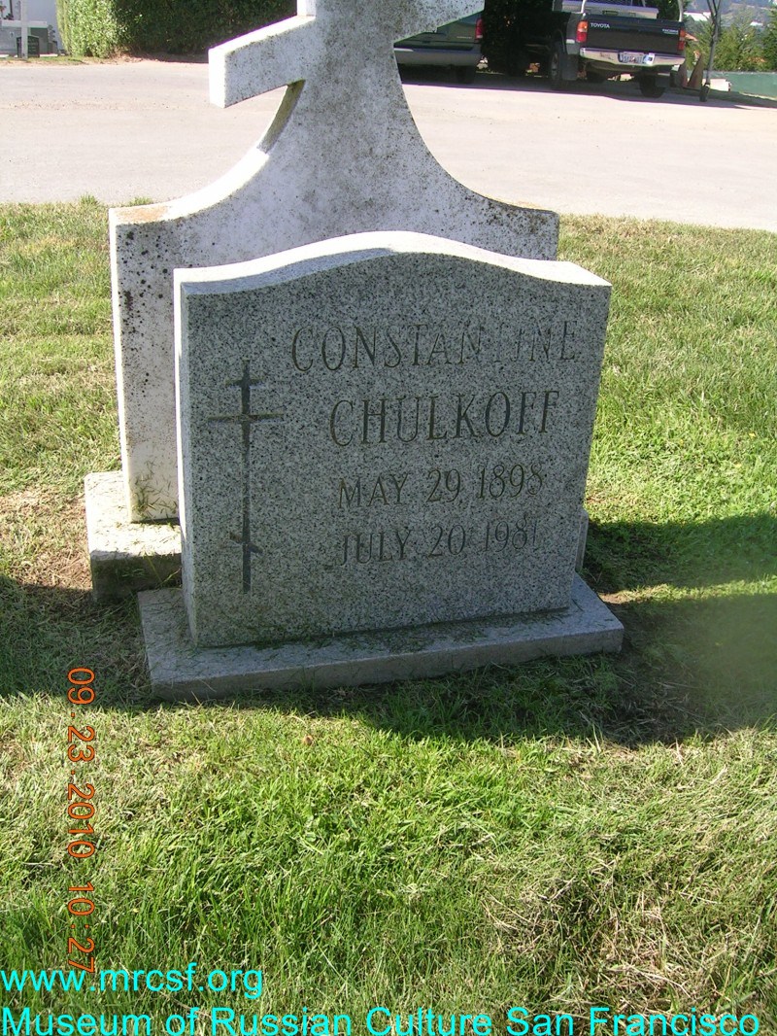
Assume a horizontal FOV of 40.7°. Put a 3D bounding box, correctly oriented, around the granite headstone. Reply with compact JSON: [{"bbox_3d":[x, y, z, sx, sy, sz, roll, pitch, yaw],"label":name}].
[{"bbox_3d":[0.000,-0.095,1.634,0.777,0.655,0.275,-5,27,-16],"label":"granite headstone"}]

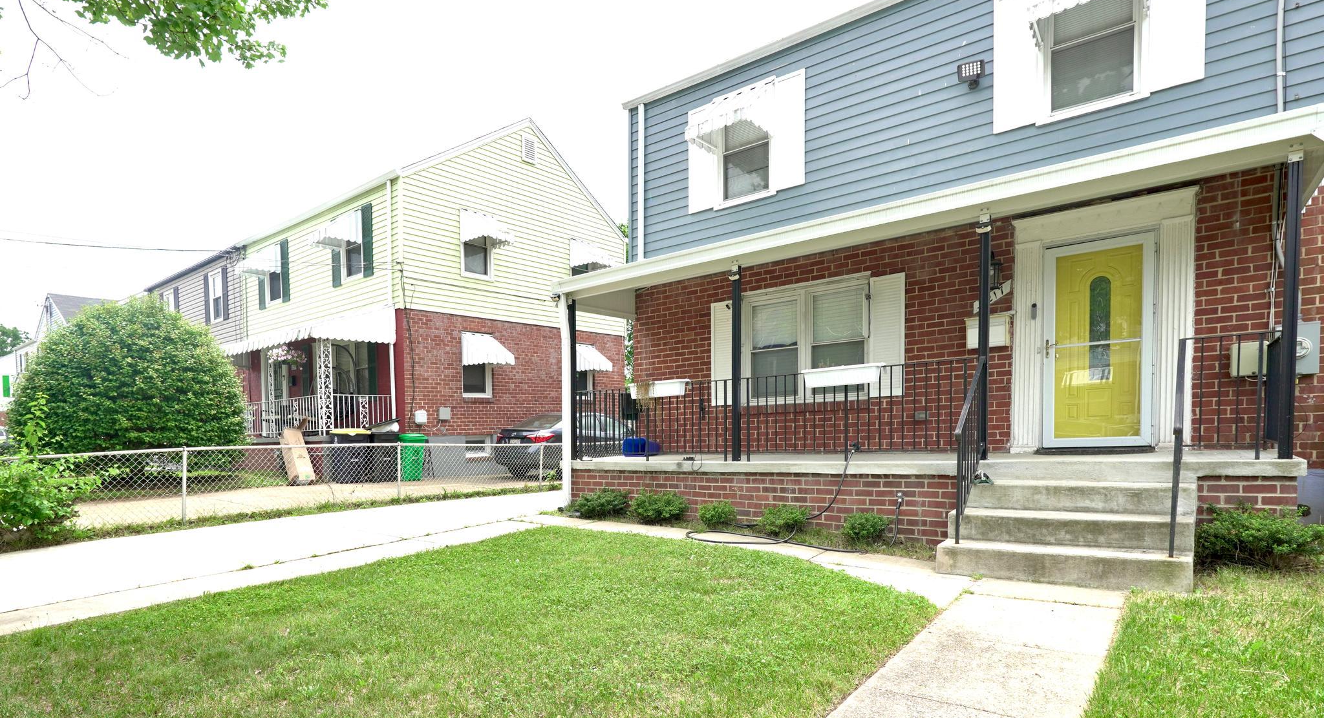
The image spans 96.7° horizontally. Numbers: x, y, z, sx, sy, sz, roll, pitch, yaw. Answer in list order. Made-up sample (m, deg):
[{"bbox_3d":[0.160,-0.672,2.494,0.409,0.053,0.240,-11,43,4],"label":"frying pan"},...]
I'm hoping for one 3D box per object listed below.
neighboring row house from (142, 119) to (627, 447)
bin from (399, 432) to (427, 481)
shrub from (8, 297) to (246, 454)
[{"bbox_3d":[-9.600,-1.300,18.000,14.200,8.700,8.300,-4,-6,36],"label":"neighboring row house"},{"bbox_3d":[-5.000,1.980,11.800,0.530,0.940,0.570,3,-6,-35],"label":"bin"},{"bbox_3d":[-9.950,0.600,11.250,3.500,3.450,3.400,-4,-6,37],"label":"shrub"}]

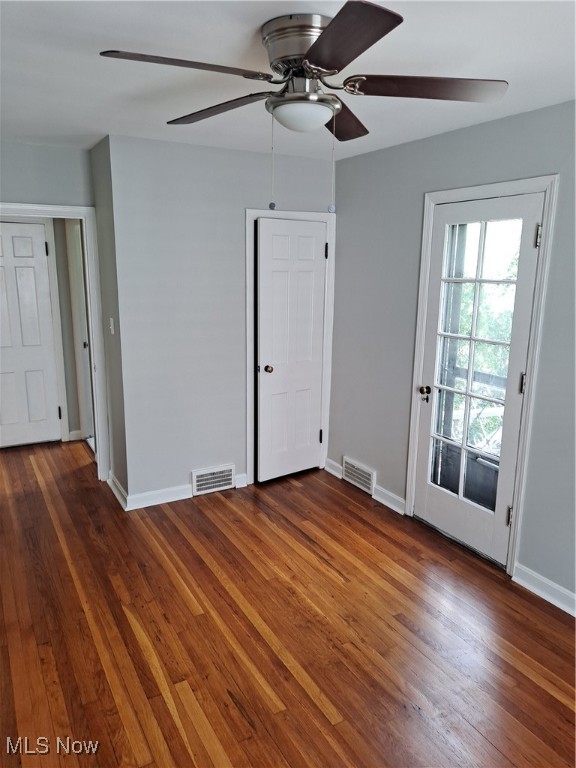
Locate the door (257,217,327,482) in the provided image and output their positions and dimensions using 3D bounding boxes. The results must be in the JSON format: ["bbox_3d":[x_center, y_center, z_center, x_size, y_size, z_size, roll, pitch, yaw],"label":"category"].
[{"bbox_3d":[0.027,-0.238,4.337,0.605,1.994,0.045,-8,15,-35],"label":"door"}]

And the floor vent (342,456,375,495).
[{"bbox_3d":[0.559,0.714,4.336,0.030,0.200,0.378,-6,14,-29],"label":"floor vent"}]

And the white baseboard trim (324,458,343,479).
[{"bbox_3d":[0.394,0.701,4.626,0.022,0.115,0.246,-6,14,-29],"label":"white baseboard trim"}]

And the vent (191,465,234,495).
[{"bbox_3d":[-0.566,0.718,4.250,0.349,0.200,0.030,-6,14,-29],"label":"vent"}]

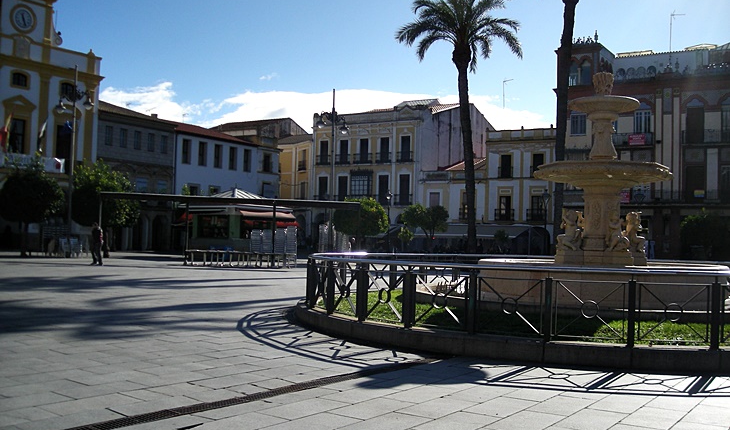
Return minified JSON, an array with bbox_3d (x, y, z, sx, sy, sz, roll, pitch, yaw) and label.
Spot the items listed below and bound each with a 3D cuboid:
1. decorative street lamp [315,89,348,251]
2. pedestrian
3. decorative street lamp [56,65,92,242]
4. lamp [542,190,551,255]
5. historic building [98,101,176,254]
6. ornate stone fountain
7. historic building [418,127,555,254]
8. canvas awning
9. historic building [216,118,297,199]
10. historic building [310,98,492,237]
[{"bbox_3d":[-1.833,-2.138,41.000,0.550,9.700,2.200,0,-3,30],"label":"decorative street lamp"},{"bbox_3d":[-10.942,1.182,30.200,0.500,1.740,0.550,2,-2,-18],"label":"pedestrian"},{"bbox_3d":[-14.629,-2.882,37.000,2.200,9.700,0.550,0,-3,33],"label":"decorative street lamp"},{"bbox_3d":[9.096,0.777,37.000,0.470,4.100,0.470,1,-2,0],"label":"lamp"},{"bbox_3d":[-23.528,-3.258,63.947,11.000,12.400,8.600,0,-3,33],"label":"historic building"},{"bbox_3d":[4.767,-0.932,14.800,2.660,3.950,2.660,1,-2,18],"label":"ornate stone fountain"},{"bbox_3d":[13.243,-1.600,70.923,12.800,11.400,11.500,0,-3,30],"label":"historic building"},{"bbox_3d":[-5.084,0.016,38.500,0.700,0.500,4.100,0,-3,33],"label":"canvas awning"},{"bbox_3d":[-11.827,-3.142,80.665,11.000,13.800,7.000,0,-3,33],"label":"historic building"},{"bbox_3d":[4.593,-3.761,80.204,12.400,15.900,19.000,0,-3,30],"label":"historic building"}]

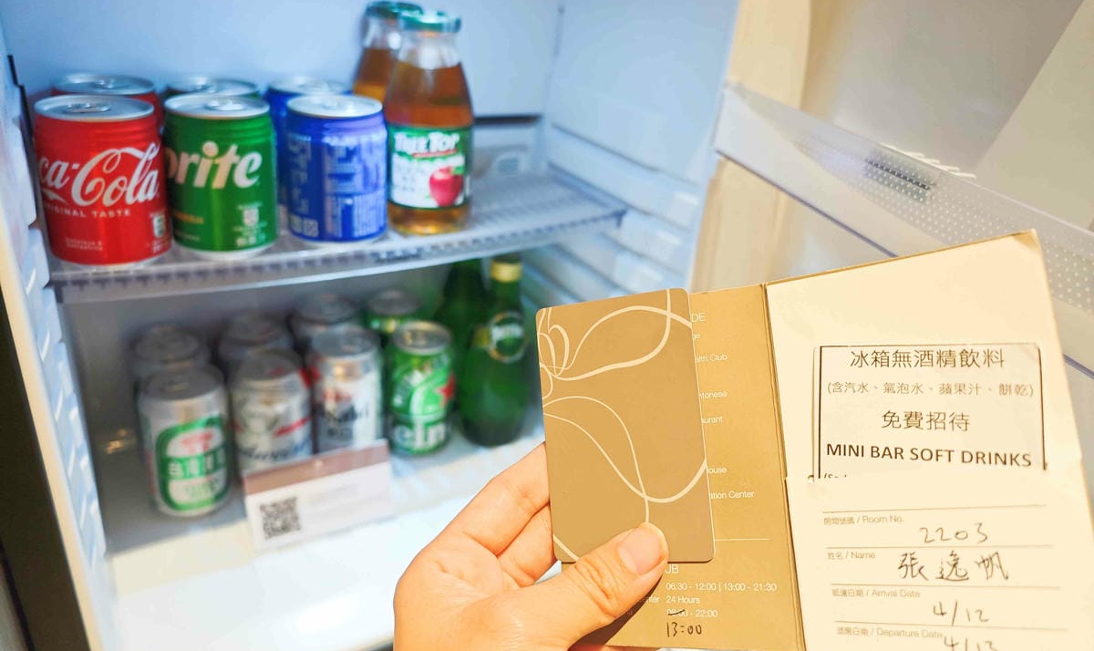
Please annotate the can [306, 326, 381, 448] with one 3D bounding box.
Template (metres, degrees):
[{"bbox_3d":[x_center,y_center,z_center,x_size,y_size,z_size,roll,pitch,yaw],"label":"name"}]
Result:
[{"bbox_3d":[-0.194,0.068,0.705,0.066,0.120,0.066,2,28,-11],"label":"can"}]

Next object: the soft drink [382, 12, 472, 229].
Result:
[{"bbox_3d":[-0.087,-0.150,0.544,0.065,0.154,0.065,3,28,-10],"label":"soft drink"}]

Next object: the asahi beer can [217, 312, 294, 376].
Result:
[{"bbox_3d":[-0.280,0.055,0.707,0.066,0.120,0.066,-4,30,-22],"label":"asahi beer can"}]

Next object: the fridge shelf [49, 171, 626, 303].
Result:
[{"bbox_3d":[-0.145,-0.086,0.599,0.453,0.022,0.160,-12,34,-33],"label":"fridge shelf"}]

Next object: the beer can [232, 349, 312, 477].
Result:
[{"bbox_3d":[-0.246,0.085,0.656,0.066,0.120,0.066,6,28,-3],"label":"beer can"}]

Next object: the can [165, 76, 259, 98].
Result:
[{"bbox_3d":[-0.237,-0.127,0.527,0.066,0.092,0.066,-5,30,-23],"label":"can"}]

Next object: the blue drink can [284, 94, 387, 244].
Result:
[{"bbox_3d":[-0.148,-0.108,0.515,0.066,0.092,0.066,-6,31,-25],"label":"blue drink can"}]

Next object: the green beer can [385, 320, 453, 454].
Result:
[{"bbox_3d":[-0.125,0.066,0.724,0.066,0.120,0.066,6,28,-3],"label":"green beer can"}]

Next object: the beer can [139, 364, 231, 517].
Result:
[{"bbox_3d":[-0.304,0.099,0.617,0.066,0.120,0.066,6,28,-3],"label":"beer can"}]

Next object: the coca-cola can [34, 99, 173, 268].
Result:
[{"bbox_3d":[-0.270,-0.087,0.445,0.066,0.093,0.066,-12,34,-33],"label":"coca-cola can"}]

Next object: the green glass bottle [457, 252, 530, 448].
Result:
[{"bbox_3d":[-0.047,0.027,0.734,0.072,0.199,0.072,6,28,-3],"label":"green glass bottle"}]

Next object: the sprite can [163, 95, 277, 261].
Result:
[{"bbox_3d":[-0.212,-0.096,0.476,0.066,0.092,0.066,12,28,8],"label":"sprite can"}]

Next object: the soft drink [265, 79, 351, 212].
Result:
[{"bbox_3d":[-0.181,-0.137,0.562,0.066,0.092,0.066,-2,29,-18],"label":"soft drink"}]

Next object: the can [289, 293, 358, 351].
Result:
[{"bbox_3d":[-0.228,0.035,0.756,0.066,0.120,0.066,6,28,-3],"label":"can"}]

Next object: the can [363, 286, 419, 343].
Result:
[{"bbox_3d":[-0.166,0.029,0.782,0.066,0.120,0.066,6,28,-3],"label":"can"}]

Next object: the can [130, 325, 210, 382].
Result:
[{"bbox_3d":[-0.339,0.069,0.663,0.066,0.120,0.066,-12,34,-33],"label":"can"}]

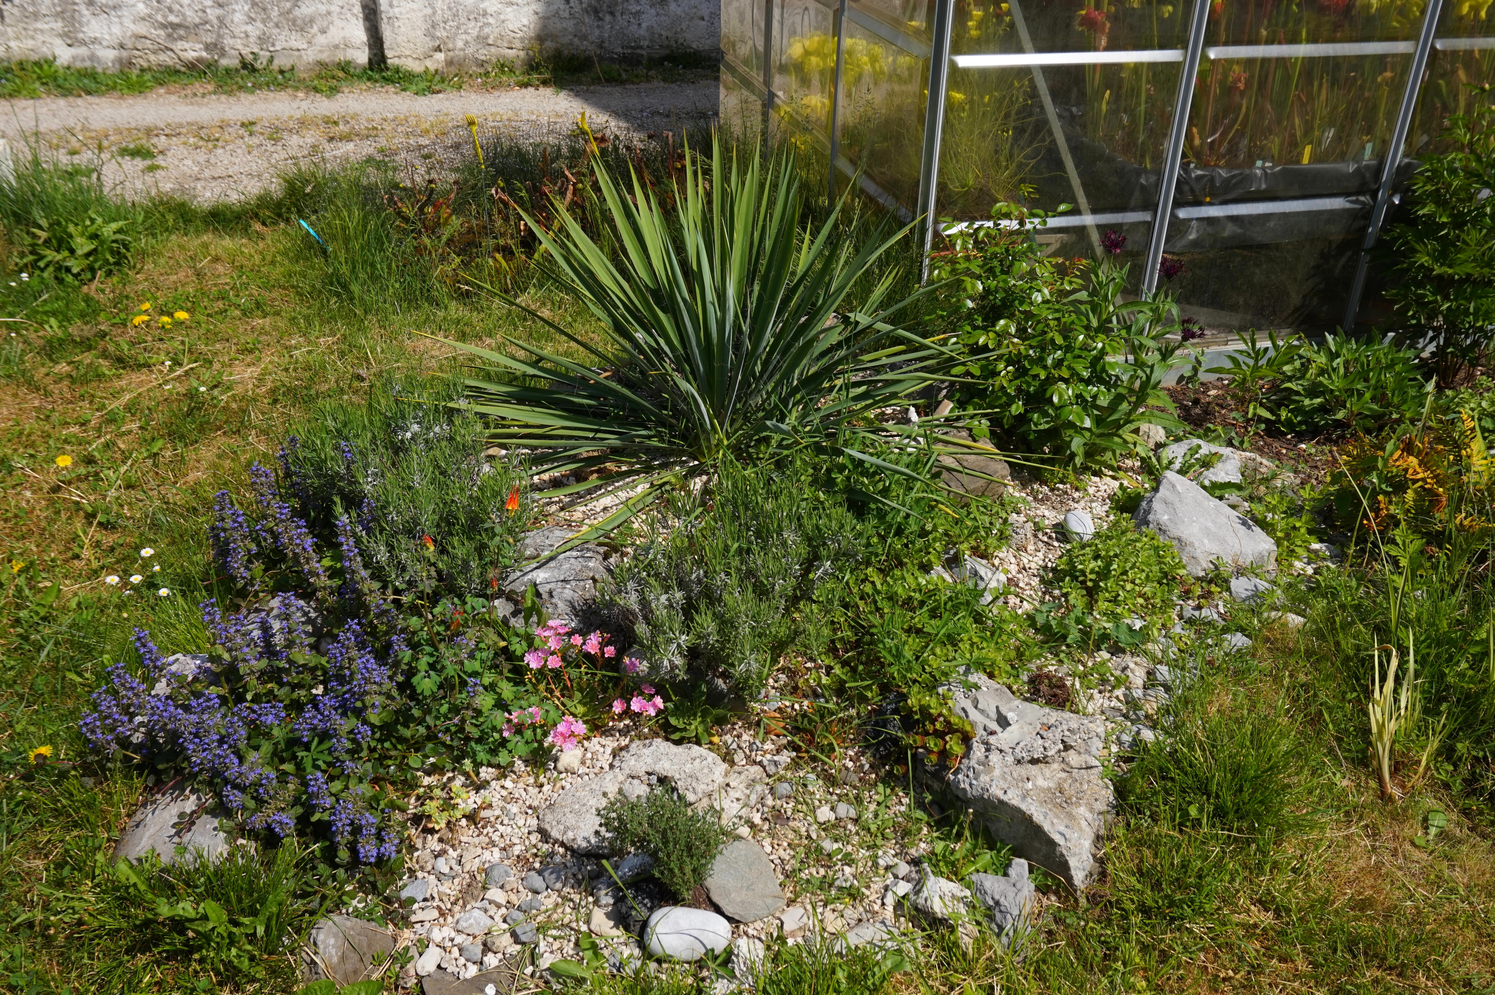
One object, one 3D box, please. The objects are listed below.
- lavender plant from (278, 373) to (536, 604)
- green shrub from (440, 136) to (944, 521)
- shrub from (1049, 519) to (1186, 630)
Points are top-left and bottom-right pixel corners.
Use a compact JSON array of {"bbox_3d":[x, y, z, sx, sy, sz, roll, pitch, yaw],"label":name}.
[{"bbox_3d":[-0.663,-0.028,2.597,0.480,0.320,0.450,1,30,0],"label":"lavender plant"},{"bbox_3d":[-0.094,-0.322,2.387,1.030,0.620,0.900,2,31,0],"label":"green shrub"},{"bbox_3d":[0.694,0.143,2.444,0.250,0.150,0.240,1,30,0],"label":"shrub"}]

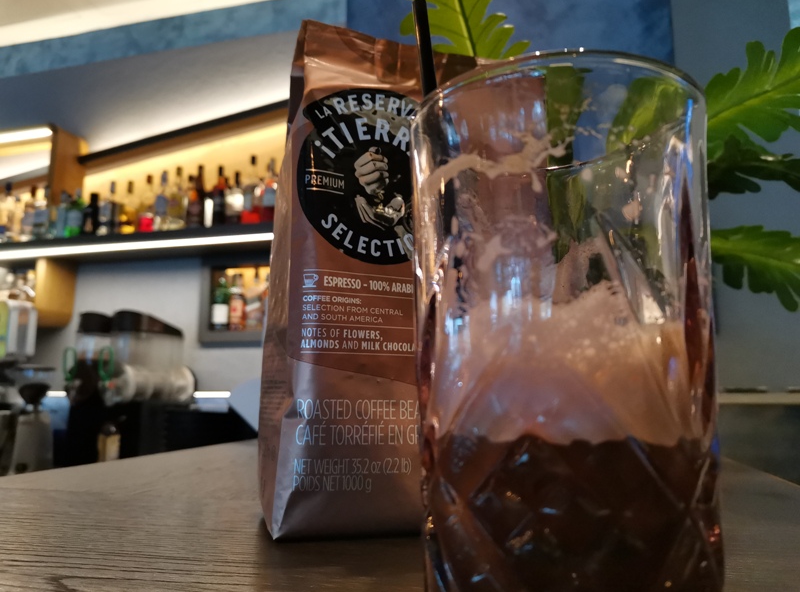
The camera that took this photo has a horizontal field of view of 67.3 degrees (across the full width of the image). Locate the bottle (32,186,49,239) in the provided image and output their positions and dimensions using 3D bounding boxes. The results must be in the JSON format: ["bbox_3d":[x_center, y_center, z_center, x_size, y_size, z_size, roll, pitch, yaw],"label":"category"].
[{"bbox_3d":[-1.829,-0.420,3.077,0.080,0.306,0.080,-2,-10,14],"label":"bottle"}]

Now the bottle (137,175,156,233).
[{"bbox_3d":[-1.295,-0.470,3.070,0.092,0.305,0.090,-2,-6,12],"label":"bottle"}]

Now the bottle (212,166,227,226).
[{"bbox_3d":[-0.892,-0.489,2.970,0.073,0.305,0.073,-2,-6,12],"label":"bottle"}]

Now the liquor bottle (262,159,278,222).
[{"bbox_3d":[-0.628,-0.513,2.920,0.082,0.315,0.082,-2,-6,12],"label":"liquor bottle"}]

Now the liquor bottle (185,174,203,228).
[{"bbox_3d":[-1.031,-0.468,3.000,0.085,0.280,0.085,-2,-6,12],"label":"liquor bottle"}]

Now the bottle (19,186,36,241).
[{"bbox_3d":[-1.904,-0.415,3.096,0.078,0.302,0.078,-2,-10,14],"label":"bottle"}]

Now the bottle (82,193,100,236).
[{"bbox_3d":[-1.607,-0.419,3.130,0.090,0.240,0.085,-2,-6,12],"label":"bottle"}]

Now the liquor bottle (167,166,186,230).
[{"bbox_3d":[-1.062,-0.461,2.883,0.085,0.326,0.085,-2,-10,14],"label":"liquor bottle"}]

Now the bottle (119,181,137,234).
[{"bbox_3d":[-1.324,-0.427,2.946,0.080,0.280,0.080,-2,-10,14],"label":"bottle"}]

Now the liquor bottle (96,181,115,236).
[{"bbox_3d":[-1.445,-0.428,2.978,0.078,0.291,0.078,-2,-10,14],"label":"liquor bottle"}]

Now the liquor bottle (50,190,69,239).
[{"bbox_3d":[-1.707,-0.403,3.037,0.082,0.261,0.075,-2,-10,14],"label":"liquor bottle"}]

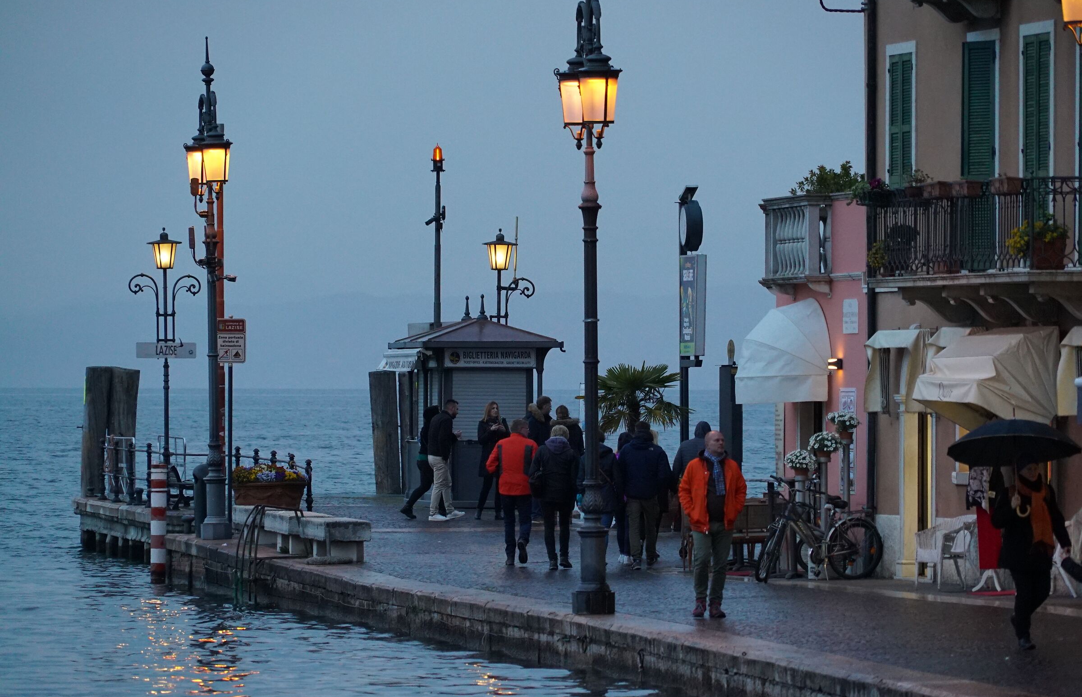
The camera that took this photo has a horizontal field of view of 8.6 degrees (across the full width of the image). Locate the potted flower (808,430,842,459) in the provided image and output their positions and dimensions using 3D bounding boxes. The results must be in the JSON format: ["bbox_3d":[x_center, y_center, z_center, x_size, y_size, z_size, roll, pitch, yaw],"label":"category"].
[{"bbox_3d":[3.266,1.108,83.000,0.400,0.300,0.400,0,0,0],"label":"potted flower"}]

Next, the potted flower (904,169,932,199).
[{"bbox_3d":[4.016,-1.750,76.800,0.300,0.320,0.310,0,0,-15],"label":"potted flower"}]

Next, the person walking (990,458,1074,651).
[{"bbox_3d":[4.235,1.765,62.400,0.660,1.700,0.520,0,0,-19],"label":"person walking"}]

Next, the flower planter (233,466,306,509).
[{"bbox_3d":[-3.685,1.871,98.000,1.030,0.620,0.500,0,0,14],"label":"flower planter"}]

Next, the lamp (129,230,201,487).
[{"bbox_3d":[-6.032,0.326,116.000,1.160,4.500,0.560,0,0,0],"label":"lamp"}]

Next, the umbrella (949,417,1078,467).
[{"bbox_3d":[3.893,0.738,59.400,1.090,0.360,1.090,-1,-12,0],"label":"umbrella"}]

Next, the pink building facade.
[{"bbox_3d":[2.970,0.420,83.000,1.250,4.350,3.800,0,0,-15],"label":"pink building facade"}]

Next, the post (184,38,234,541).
[{"bbox_3d":[-4.413,-0.792,96.600,0.500,6.720,1.200,-1,0,-15],"label":"post"}]

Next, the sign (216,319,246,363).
[{"bbox_3d":[-4.185,-0.103,97.500,0.405,0.605,0.050,0,0,5],"label":"sign"}]

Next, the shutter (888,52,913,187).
[{"bbox_3d":[3.992,-2.521,80.000,0.080,1.480,0.870,0,0,-15],"label":"shutter"}]

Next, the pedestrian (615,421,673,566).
[{"bbox_3d":[1.224,1.743,85.300,0.620,1.760,0.450,0,0,-3],"label":"pedestrian"}]

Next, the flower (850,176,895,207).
[{"bbox_3d":[3.687,-1.744,80.500,0.500,0.340,0.450,0,0,-11],"label":"flower"}]

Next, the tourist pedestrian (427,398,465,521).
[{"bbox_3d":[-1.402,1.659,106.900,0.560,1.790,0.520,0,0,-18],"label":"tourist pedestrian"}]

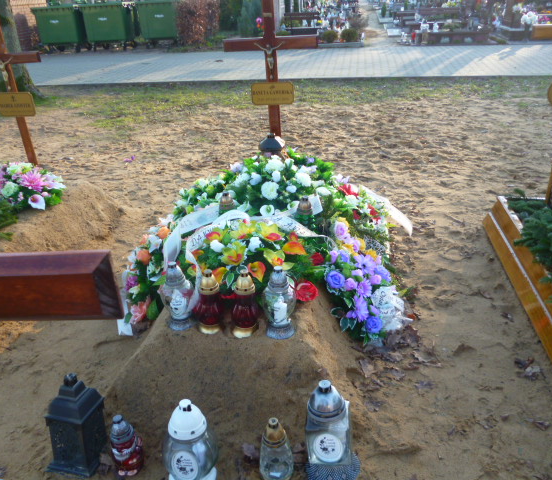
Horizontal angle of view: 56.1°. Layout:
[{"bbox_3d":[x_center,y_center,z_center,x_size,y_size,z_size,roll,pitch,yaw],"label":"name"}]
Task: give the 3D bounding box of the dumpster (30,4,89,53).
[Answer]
[{"bbox_3d":[-6.377,-6.347,15.500,1.330,1.250,1.050,-3,26,-2],"label":"dumpster"}]

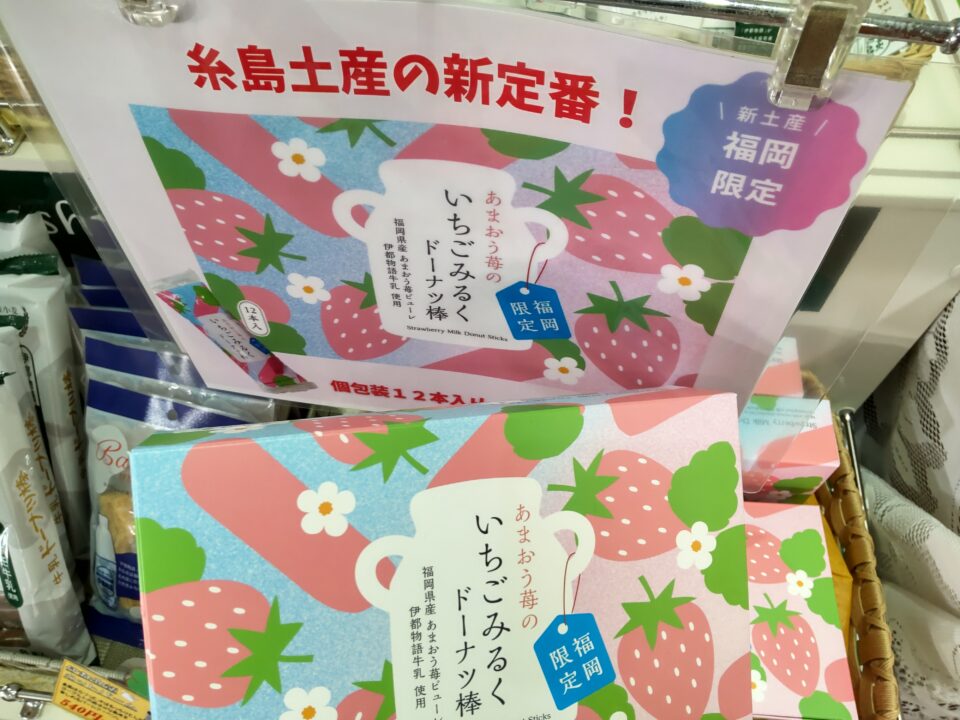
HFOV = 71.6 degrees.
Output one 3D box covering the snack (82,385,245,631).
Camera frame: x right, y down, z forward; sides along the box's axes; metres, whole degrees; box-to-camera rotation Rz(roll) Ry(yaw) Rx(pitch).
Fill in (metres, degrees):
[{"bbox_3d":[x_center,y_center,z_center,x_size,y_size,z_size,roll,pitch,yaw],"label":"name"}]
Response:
[{"bbox_3d":[-0.211,0.120,0.456,0.127,0.205,0.036,15,23,3],"label":"snack"}]

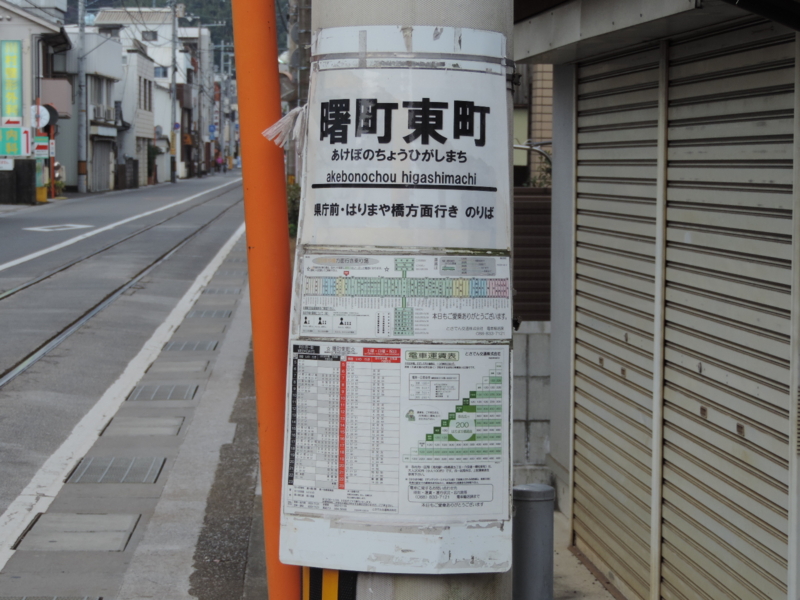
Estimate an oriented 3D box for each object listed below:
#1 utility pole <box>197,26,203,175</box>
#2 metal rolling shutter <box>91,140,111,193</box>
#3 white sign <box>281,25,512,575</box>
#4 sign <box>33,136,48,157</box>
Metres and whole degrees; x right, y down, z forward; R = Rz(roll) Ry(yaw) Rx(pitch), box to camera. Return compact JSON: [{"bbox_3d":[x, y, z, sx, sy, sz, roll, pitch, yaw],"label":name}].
[{"bbox_3d":[-13.194,-13.220,160.000,0.320,10.200,0.320,0,3,0],"label":"utility pole"},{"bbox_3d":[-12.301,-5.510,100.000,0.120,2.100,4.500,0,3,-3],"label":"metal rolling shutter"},{"bbox_3d":[-0.007,-0.001,4.230,0.410,0.955,0.110,1,3,6],"label":"white sign"},{"bbox_3d":[-11.507,-4.902,78.000,0.450,0.670,0.050,0,3,-4],"label":"sign"}]

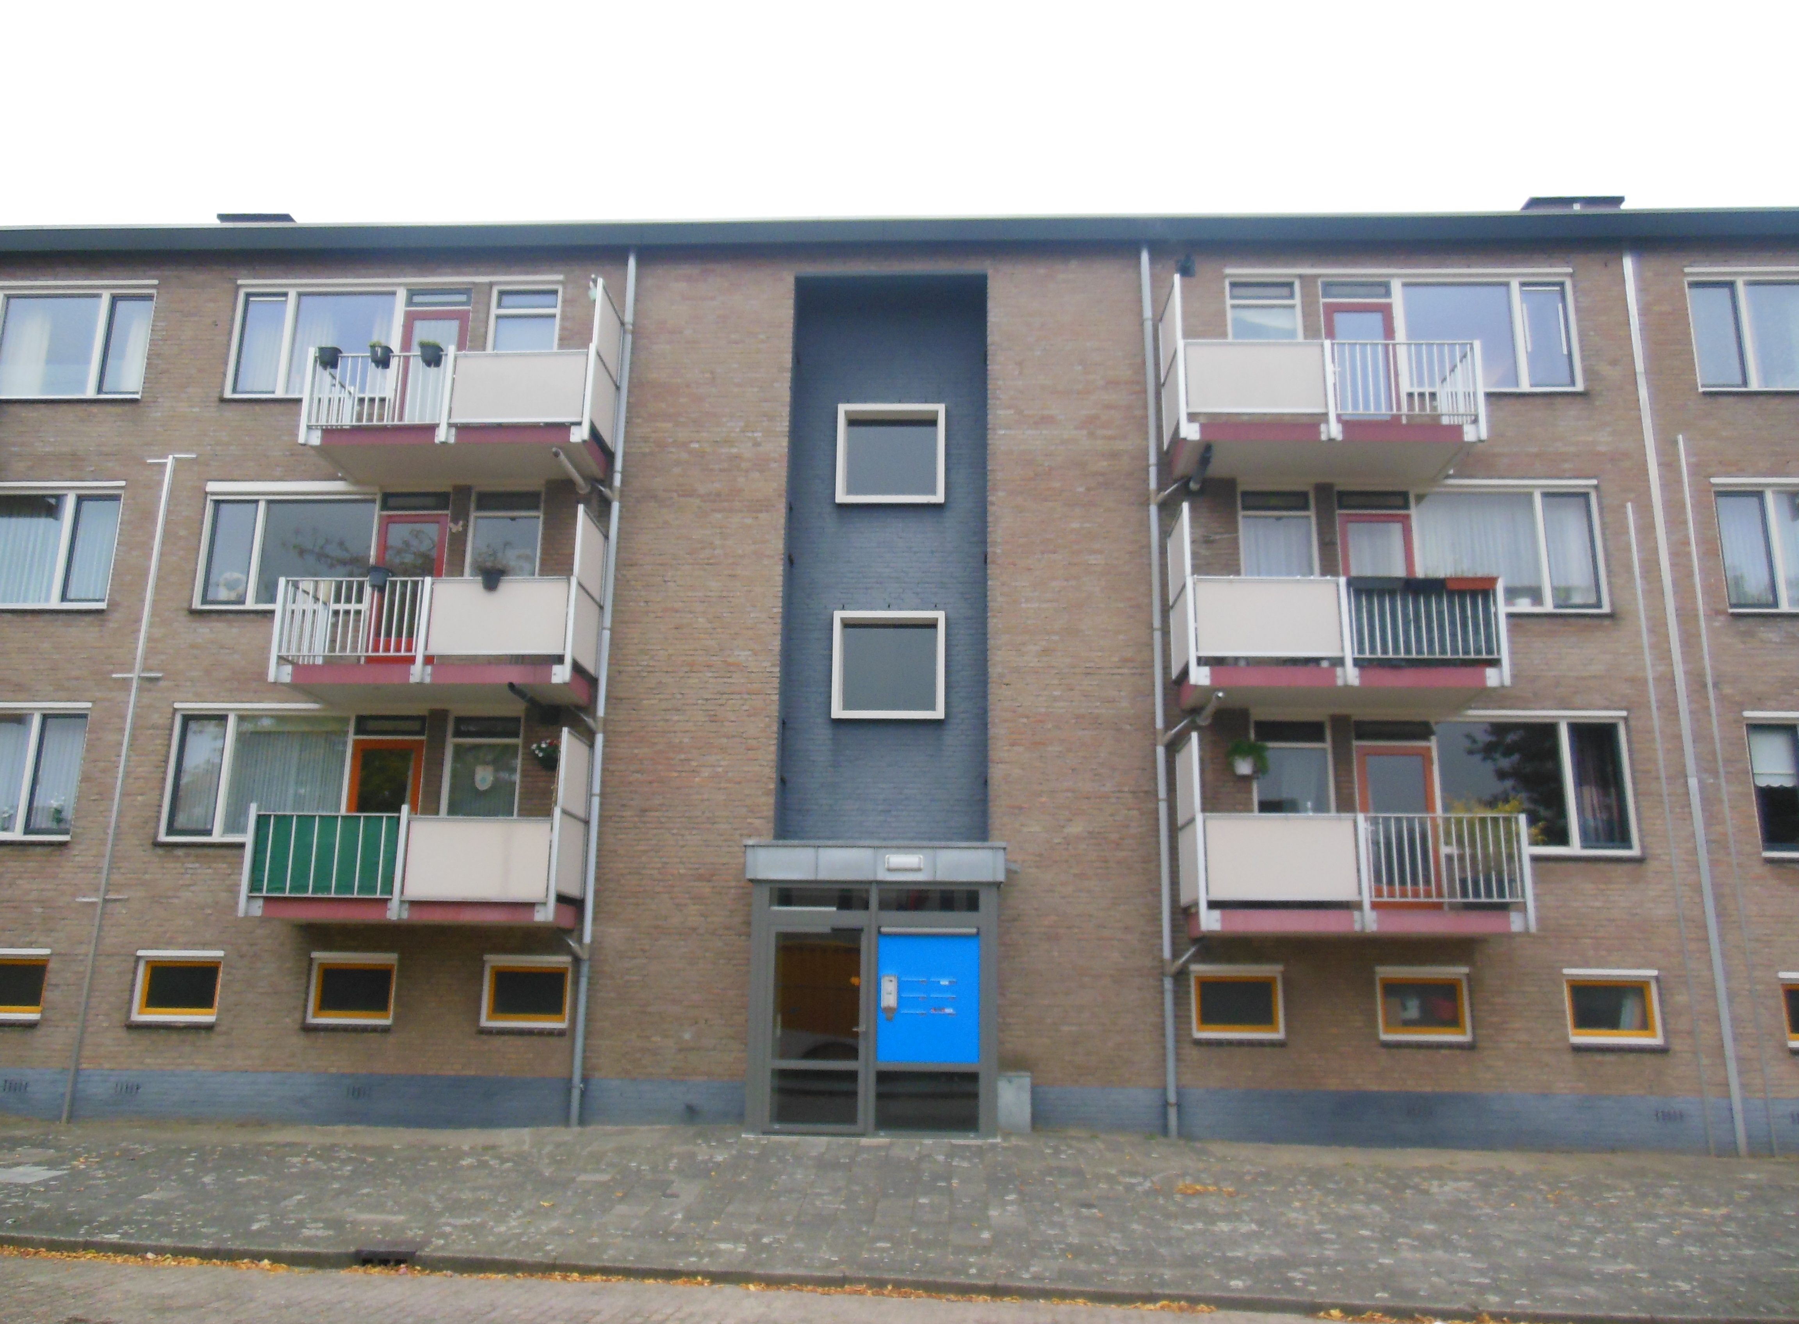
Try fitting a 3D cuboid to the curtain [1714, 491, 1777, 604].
[{"bbox_3d":[9.720,-1.297,14.911,0.550,1.371,0.100,1,-13,1],"label":"curtain"}]

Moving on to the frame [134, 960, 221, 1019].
[{"bbox_3d":[-7.859,3.580,14.213,0.909,0.608,0.100,0,-13,2],"label":"frame"}]

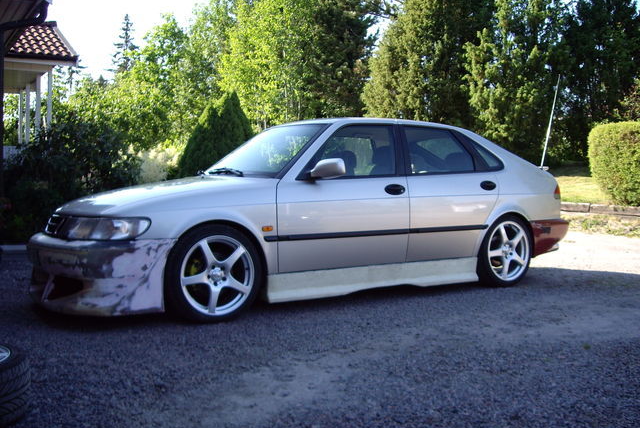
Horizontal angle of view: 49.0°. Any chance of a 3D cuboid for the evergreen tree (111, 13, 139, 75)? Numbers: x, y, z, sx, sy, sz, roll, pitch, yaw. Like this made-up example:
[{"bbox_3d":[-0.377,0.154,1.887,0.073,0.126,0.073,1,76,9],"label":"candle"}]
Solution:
[{"bbox_3d":[-14.376,-8.683,52.390,3.600,12.191,3.600,1,4,0],"label":"evergreen tree"}]

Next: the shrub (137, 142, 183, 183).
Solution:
[{"bbox_3d":[-2.768,-0.534,12.043,1.000,1.342,1.000,1,4,0],"label":"shrub"}]

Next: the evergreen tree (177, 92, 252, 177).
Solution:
[{"bbox_3d":[-1.716,-1.023,12.573,1.650,2.281,1.600,1,4,0],"label":"evergreen tree"}]

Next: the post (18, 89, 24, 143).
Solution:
[{"bbox_3d":[-7.116,-1.836,16.770,0.090,2.204,0.090,-1,4,-30],"label":"post"}]

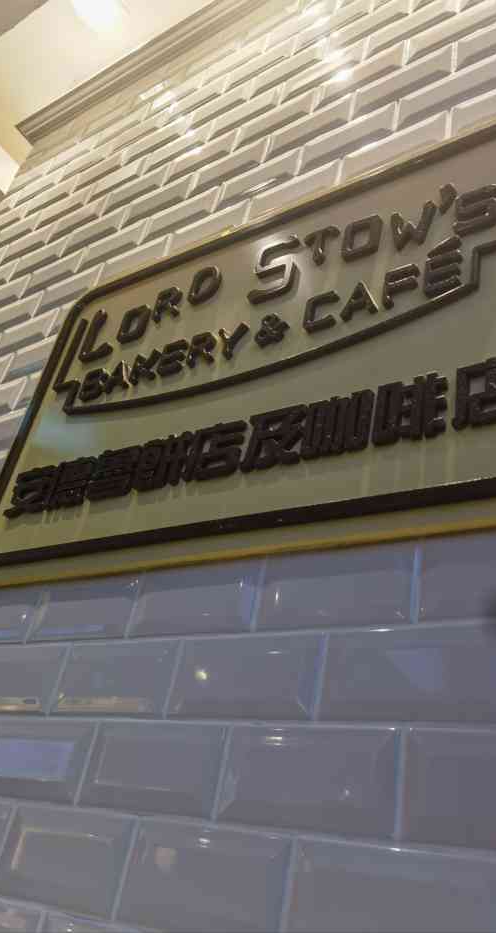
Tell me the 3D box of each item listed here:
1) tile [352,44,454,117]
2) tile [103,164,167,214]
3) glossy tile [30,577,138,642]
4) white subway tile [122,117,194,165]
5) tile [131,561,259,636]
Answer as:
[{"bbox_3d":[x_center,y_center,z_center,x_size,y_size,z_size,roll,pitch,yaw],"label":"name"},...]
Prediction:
[{"bbox_3d":[0.214,-0.545,1.031,0.150,0.075,0.010,-11,-39,33],"label":"tile"},{"bbox_3d":[-0.212,-0.521,1.363,0.150,0.075,0.010,-11,-39,33],"label":"tile"},{"bbox_3d":[-0.182,0.150,0.784,0.150,0.075,0.010,-11,-39,33],"label":"glossy tile"},{"bbox_3d":[-0.183,-0.650,1.446,0.150,0.075,0.010,-11,-39,33],"label":"white subway tile"},{"bbox_3d":[-0.056,0.125,0.701,0.150,0.075,0.010,-11,-39,33],"label":"tile"}]

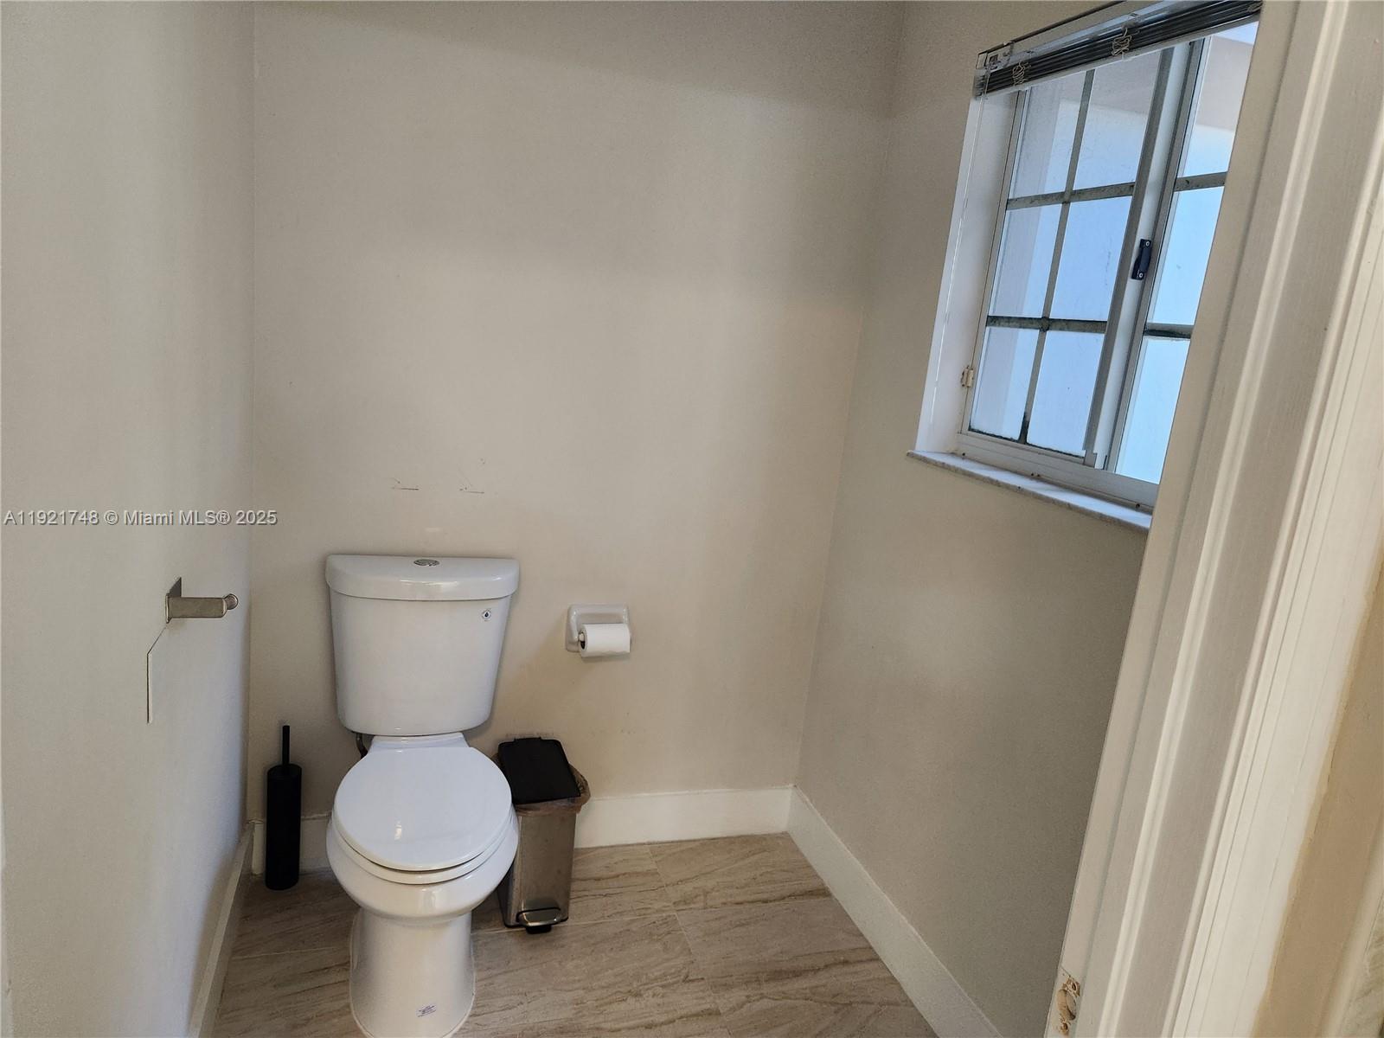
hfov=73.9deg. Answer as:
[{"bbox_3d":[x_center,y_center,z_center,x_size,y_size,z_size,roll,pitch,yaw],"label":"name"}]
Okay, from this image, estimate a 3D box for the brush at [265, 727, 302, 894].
[{"bbox_3d":[-0.933,0.654,2.102,0.072,0.392,0.072,2,12,-18],"label":"brush"}]

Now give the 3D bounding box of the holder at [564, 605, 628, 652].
[{"bbox_3d":[-0.226,0.280,2.248,0.152,0.122,0.090,2,12,-18],"label":"holder"}]

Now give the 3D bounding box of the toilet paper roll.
[{"bbox_3d":[-0.209,0.291,2.220,0.106,0.082,0.082,2,12,-18],"label":"toilet paper roll"}]

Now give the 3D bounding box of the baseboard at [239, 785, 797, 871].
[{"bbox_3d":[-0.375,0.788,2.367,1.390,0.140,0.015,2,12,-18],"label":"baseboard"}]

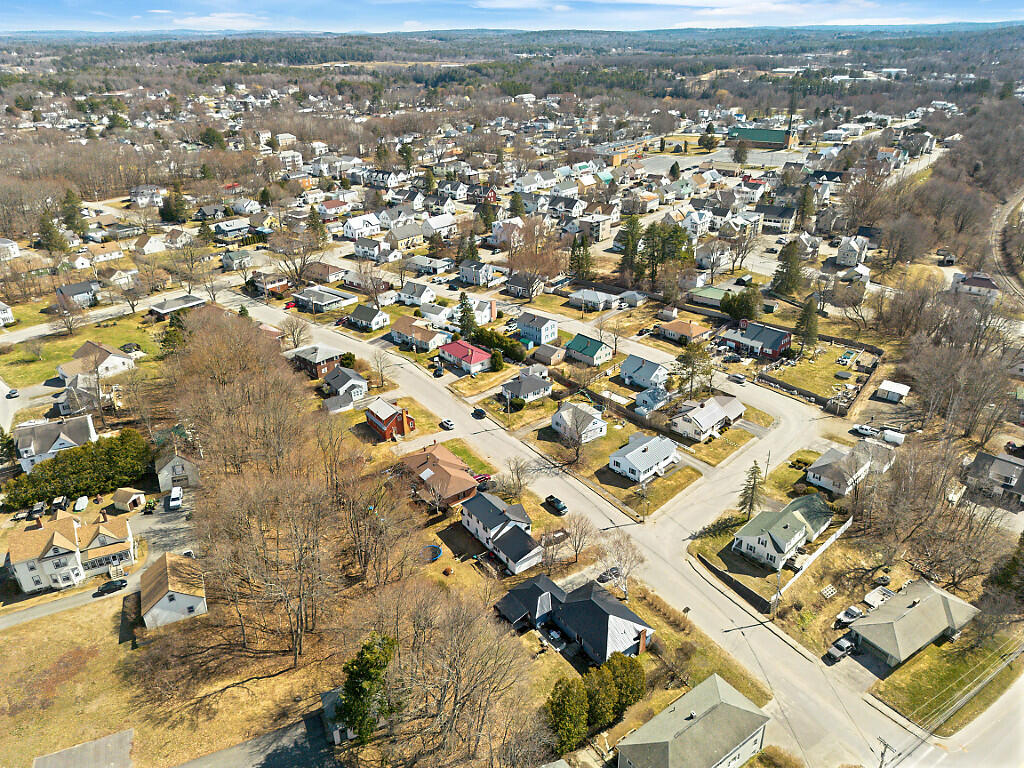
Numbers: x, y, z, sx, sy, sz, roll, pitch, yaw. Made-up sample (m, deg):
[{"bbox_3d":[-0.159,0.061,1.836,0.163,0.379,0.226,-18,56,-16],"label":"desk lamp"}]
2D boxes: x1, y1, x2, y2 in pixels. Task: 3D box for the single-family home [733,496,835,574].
[{"bbox_3d":[52.840,26.120,136.900,11.000,7.200,22.300,23,34,38],"label":"single-family home"}]

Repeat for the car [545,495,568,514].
[{"bbox_3d":[9.170,24.650,145.850,1.980,1.850,5.500,-17,31,-31],"label":"car"}]

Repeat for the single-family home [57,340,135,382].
[{"bbox_3d":[-120.670,-6.740,203.800,15.100,6.400,16.800,24,35,39],"label":"single-family home"}]

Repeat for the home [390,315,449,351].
[{"bbox_3d":[-29.060,-16.010,224.020,17.460,5.650,9.190,22,34,37],"label":"home"}]

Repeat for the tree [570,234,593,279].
[{"bbox_3d":[26.750,-48.590,274.580,8.950,18.650,8.950,0,26,0],"label":"tree"}]

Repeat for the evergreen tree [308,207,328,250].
[{"bbox_3d":[-87.430,-69.580,316.760,7.980,19.530,7.980,0,26,0],"label":"evergreen tree"}]

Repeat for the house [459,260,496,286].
[{"bbox_3d":[-14.760,-46.800,294.120,11.210,7.780,8.690,18,32,33],"label":"house"}]

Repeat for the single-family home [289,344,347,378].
[{"bbox_3d":[-58.920,-8.020,217.240,12.320,7.470,10.300,21,34,37],"label":"single-family home"}]

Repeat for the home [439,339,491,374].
[{"bbox_3d":[-14.030,-8.780,210.130,8.200,4.400,16.000,-23,34,-38],"label":"home"}]

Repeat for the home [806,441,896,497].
[{"bbox_3d":[75.720,16.550,157.020,11.100,6.400,21.800,23,35,38],"label":"home"}]

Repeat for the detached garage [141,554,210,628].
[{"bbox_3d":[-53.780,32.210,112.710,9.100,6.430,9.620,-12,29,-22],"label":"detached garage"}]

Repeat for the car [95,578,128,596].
[{"bbox_3d":[-65.800,33.330,116.110,4.650,1.500,1.830,-12,29,-22],"label":"car"}]

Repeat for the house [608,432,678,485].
[{"bbox_3d":[29.790,15.930,160.390,13.670,4.500,8.800,-23,34,-38],"label":"house"}]

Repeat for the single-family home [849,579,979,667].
[{"bbox_3d":[65.220,38.070,115.260,21.000,5.100,9.600,-16,31,-29],"label":"single-family home"}]

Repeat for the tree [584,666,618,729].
[{"bbox_3d":[12.360,43.380,98.140,4.700,10.910,4.700,0,26,0],"label":"tree"}]

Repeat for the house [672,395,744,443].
[{"bbox_3d":[48.790,7.090,176.130,11.000,6.300,19.200,24,35,39],"label":"house"}]

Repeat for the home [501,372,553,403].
[{"bbox_3d":[4.260,0.620,191.400,11.220,4.630,8.210,-19,32,-32],"label":"home"}]

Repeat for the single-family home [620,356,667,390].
[{"bbox_3d":[38.820,-4.340,208.310,8.890,6.160,10.810,-23,34,-37],"label":"single-family home"}]

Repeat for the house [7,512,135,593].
[{"bbox_3d":[-82.900,30.630,135.320,18.890,11.310,9.090,-10,28,-18],"label":"house"}]

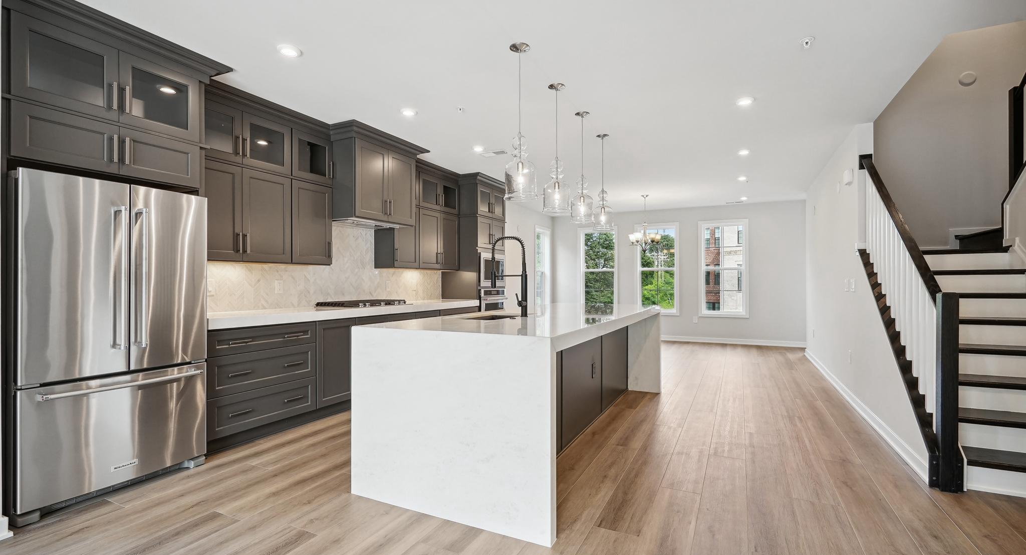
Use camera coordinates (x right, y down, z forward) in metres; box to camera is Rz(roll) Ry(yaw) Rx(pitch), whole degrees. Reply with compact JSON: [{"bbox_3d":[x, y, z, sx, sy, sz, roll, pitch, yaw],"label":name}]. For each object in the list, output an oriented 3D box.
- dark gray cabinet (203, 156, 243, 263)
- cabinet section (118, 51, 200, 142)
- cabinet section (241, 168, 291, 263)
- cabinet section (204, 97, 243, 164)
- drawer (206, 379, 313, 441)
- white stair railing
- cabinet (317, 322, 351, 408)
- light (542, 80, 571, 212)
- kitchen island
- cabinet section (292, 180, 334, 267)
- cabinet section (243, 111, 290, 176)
[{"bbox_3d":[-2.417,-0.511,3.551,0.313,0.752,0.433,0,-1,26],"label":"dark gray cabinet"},{"bbox_3d":[-2.449,-1.125,3.000,0.500,0.424,0.446,0,-1,26],"label":"cabinet section"},{"bbox_3d":[-2.212,-0.498,3.911,0.340,0.744,0.442,0,-1,26],"label":"cabinet section"},{"bbox_3d":[-2.411,-1.109,3.516,0.340,0.437,0.444,0,-1,26],"label":"cabinet section"},{"bbox_3d":[-2.119,0.995,3.641,0.500,0.280,0.888,0,-1,26],"label":"drawer"},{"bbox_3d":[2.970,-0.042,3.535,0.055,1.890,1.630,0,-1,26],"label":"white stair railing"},{"bbox_3d":[-1.873,0.759,4.280,0.623,0.762,0.452,0,-1,26],"label":"cabinet"},{"bbox_3d":[0.338,-0.988,3.506,0.218,0.984,0.218,0,-1,0],"label":"light"},{"bbox_3d":[0.342,0.767,3.792,1.223,0.952,3.236,0,-1,26],"label":"kitchen island"},{"bbox_3d":[-2.013,-0.497,4.313,0.340,0.750,0.446,0,-1,26],"label":"cabinet section"},{"bbox_3d":[-2.213,-1.105,3.917,0.340,0.437,0.442,0,-1,26],"label":"cabinet section"}]

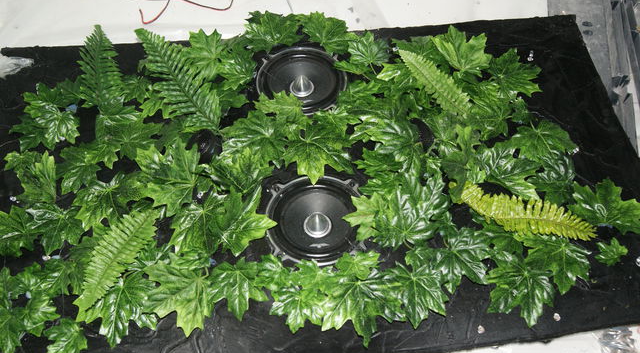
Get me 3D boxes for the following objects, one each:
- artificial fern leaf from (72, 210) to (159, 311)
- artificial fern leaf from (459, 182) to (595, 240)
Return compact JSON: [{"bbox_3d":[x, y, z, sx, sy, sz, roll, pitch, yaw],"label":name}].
[{"bbox_3d":[-0.309,0.117,1.034,0.063,0.030,0.188,23,58,13],"label":"artificial fern leaf"},{"bbox_3d":[0.321,0.059,1.090,0.229,0.040,0.065,20,58,11],"label":"artificial fern leaf"}]

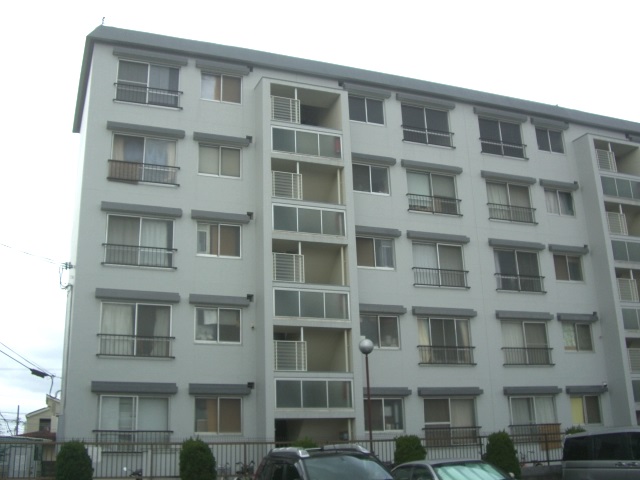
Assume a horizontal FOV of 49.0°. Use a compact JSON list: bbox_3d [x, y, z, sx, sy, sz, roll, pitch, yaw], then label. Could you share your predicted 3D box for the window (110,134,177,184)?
[{"bbox_3d":[-5.365,-2.442,21.507,2.010,1.563,0.150,5,-18,-21],"label":"window"}]

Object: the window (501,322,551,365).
[{"bbox_3d":[7.535,3.752,25.634,2.090,1.550,0.180,5,-17,-22],"label":"window"}]

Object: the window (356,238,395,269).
[{"bbox_3d":[1.905,0.452,24.202,1.447,1.074,0.150,5,-18,-21],"label":"window"}]

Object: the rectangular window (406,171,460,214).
[{"bbox_3d":[4.059,-1.649,25.086,2.050,1.563,0.150,5,-18,-21],"label":"rectangular window"}]

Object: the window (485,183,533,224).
[{"bbox_3d":[7.198,-1.388,26.521,1.995,1.558,0.100,5,-18,-21],"label":"window"}]

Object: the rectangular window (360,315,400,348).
[{"bbox_3d":[1.975,2.975,22.987,1.370,1.031,0.100,5,-18,-21],"label":"rectangular window"}]

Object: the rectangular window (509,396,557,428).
[{"bbox_3d":[7.589,6.317,24.729,2.026,1.528,0.200,5,-18,-21],"label":"rectangular window"}]

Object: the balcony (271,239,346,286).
[{"bbox_3d":[-0.422,0.841,22.217,2.531,1.370,0.900,5,-18,-21],"label":"balcony"}]

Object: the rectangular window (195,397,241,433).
[{"bbox_3d":[-2.982,5.183,20.732,1.426,1.080,0.150,5,-18,-21],"label":"rectangular window"}]

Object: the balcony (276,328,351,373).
[{"bbox_3d":[-0.402,3.500,21.899,2.547,1.375,1.200,5,-18,-21],"label":"balcony"}]

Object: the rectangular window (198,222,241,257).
[{"bbox_3d":[-3.156,0.025,22.158,1.416,1.054,0.150,5,-17,-22],"label":"rectangular window"}]

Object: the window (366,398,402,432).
[{"bbox_3d":[2.077,5.640,22.741,1.446,1.054,0.150,5,-17,-22],"label":"window"}]

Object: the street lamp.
[{"bbox_3d":[1.243,4.415,17.335,0.375,3.941,0.375,5,-17,-22],"label":"street lamp"}]

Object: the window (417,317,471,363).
[{"bbox_3d":[4.359,3.535,24.260,2.089,1.579,0.200,5,-18,-21],"label":"window"}]

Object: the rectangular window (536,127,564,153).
[{"bbox_3d":[9.497,-4.090,28.863,1.401,1.054,0.150,5,-17,-22],"label":"rectangular window"}]

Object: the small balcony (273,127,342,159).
[{"bbox_3d":[-0.530,-3.123,23.609,2.527,0.886,0.700,5,-18,-21],"label":"small balcony"}]

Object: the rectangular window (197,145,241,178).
[{"bbox_3d":[-3.240,-2.570,22.899,1.416,1.054,0.150,5,-17,-22],"label":"rectangular window"}]

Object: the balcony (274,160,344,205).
[{"bbox_3d":[-0.509,-1.677,23.248,2.580,1.520,0.800,5,-17,-22],"label":"balcony"}]

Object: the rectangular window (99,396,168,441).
[{"bbox_3d":[-5.104,5.060,19.195,2.010,1.500,0.150,5,-18,-21],"label":"rectangular window"}]

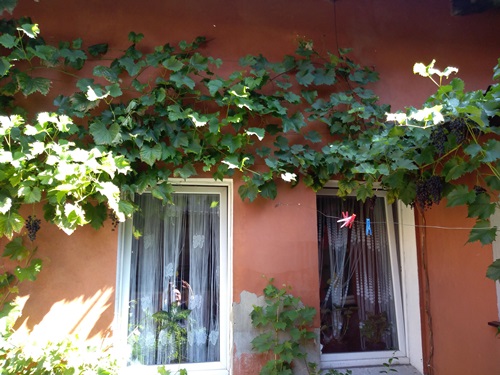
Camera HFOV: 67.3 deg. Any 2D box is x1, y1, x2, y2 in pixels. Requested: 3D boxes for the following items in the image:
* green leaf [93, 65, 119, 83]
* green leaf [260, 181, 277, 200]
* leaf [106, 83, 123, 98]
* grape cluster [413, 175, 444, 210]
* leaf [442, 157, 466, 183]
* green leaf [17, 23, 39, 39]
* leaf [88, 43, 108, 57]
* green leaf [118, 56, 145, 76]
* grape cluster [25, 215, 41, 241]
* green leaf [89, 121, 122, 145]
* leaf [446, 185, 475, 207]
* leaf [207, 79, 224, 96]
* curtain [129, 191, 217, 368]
[{"bbox_3d":[-0.981,-0.774,2.550,0.173,0.126,0.040,4,-18,-15],"label":"green leaf"},{"bbox_3d":[0.131,0.021,2.649,0.113,0.141,0.060,1,-8,-8],"label":"green leaf"},{"bbox_3d":[-0.915,-0.655,2.536,0.108,0.108,0.060,2,-8,-16],"label":"leaf"},{"bbox_3d":[1.187,0.033,2.496,0.222,0.242,0.150,1,-8,-9],"label":"grape cluster"},{"bbox_3d":[1.388,-0.122,2.548,0.171,0.175,0.060,1,-8,-9],"label":"leaf"},{"bbox_3d":[-1.336,-0.947,2.266,0.127,0.100,0.100,1,-8,-9],"label":"green leaf"},{"bbox_3d":[-1.058,-0.964,2.623,0.140,0.098,0.060,2,-8,-17],"label":"leaf"},{"bbox_3d":[-0.820,-0.837,2.597,0.176,0.142,0.040,4,-17,-13],"label":"green leaf"},{"bbox_3d":[-1.372,0.252,2.368,0.101,0.164,0.091,1,-8,-9],"label":"grape cluster"},{"bbox_3d":[-0.883,-0.334,2.278,0.190,0.150,0.040,4,-21,-15],"label":"green leaf"},{"bbox_3d":[1.363,0.052,2.432,0.178,0.147,0.040,-1,-24,5],"label":"leaf"},{"bbox_3d":[-0.240,-0.697,2.617,0.119,0.127,0.050,1,-8,-9],"label":"leaf"},{"bbox_3d":[-0.569,0.686,2.832,0.723,1.320,0.090,1,-8,-9],"label":"curtain"}]

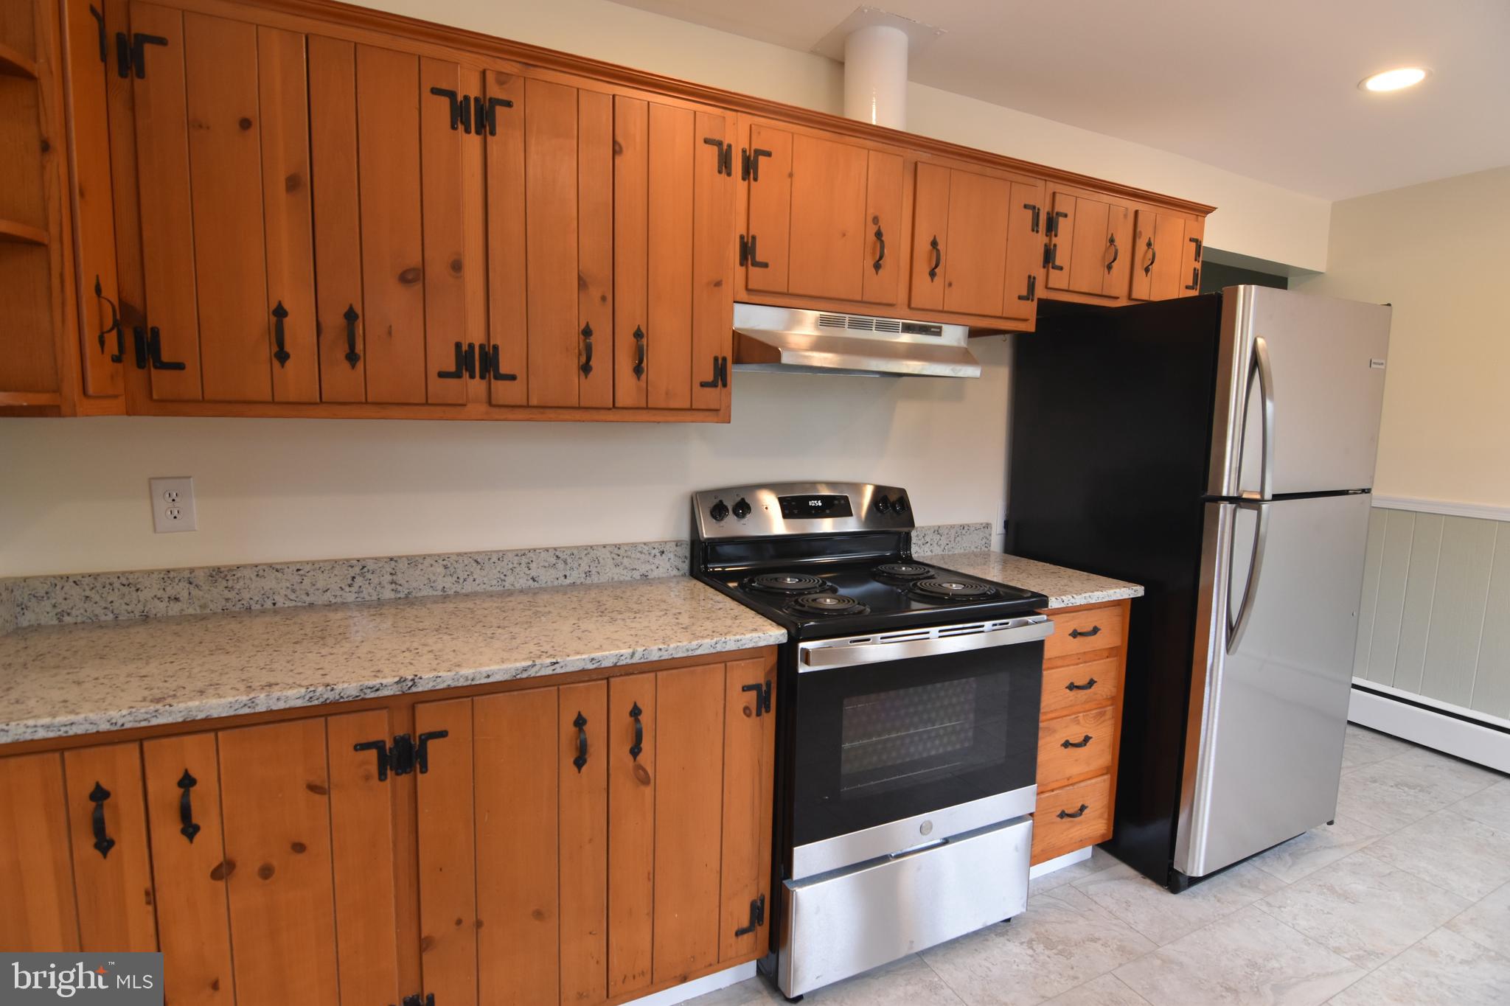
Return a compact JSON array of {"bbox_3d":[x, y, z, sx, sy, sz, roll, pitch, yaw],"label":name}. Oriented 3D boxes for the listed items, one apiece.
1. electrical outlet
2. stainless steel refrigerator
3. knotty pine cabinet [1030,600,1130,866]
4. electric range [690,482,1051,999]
[{"bbox_3d":[-1.355,0.004,1.563,0.078,0.126,0.008,-2,7,-23],"label":"electrical outlet"},{"bbox_3d":[1.466,0.244,2.347,0.742,1.770,0.835,-2,7,-24],"label":"stainless steel refrigerator"},{"bbox_3d":[0.818,0.633,2.241,0.370,0.767,0.640,-2,7,-23],"label":"knotty pine cabinet"},{"bbox_3d":[0.318,0.565,1.965,0.756,1.185,0.690,-2,7,-23],"label":"electric range"}]

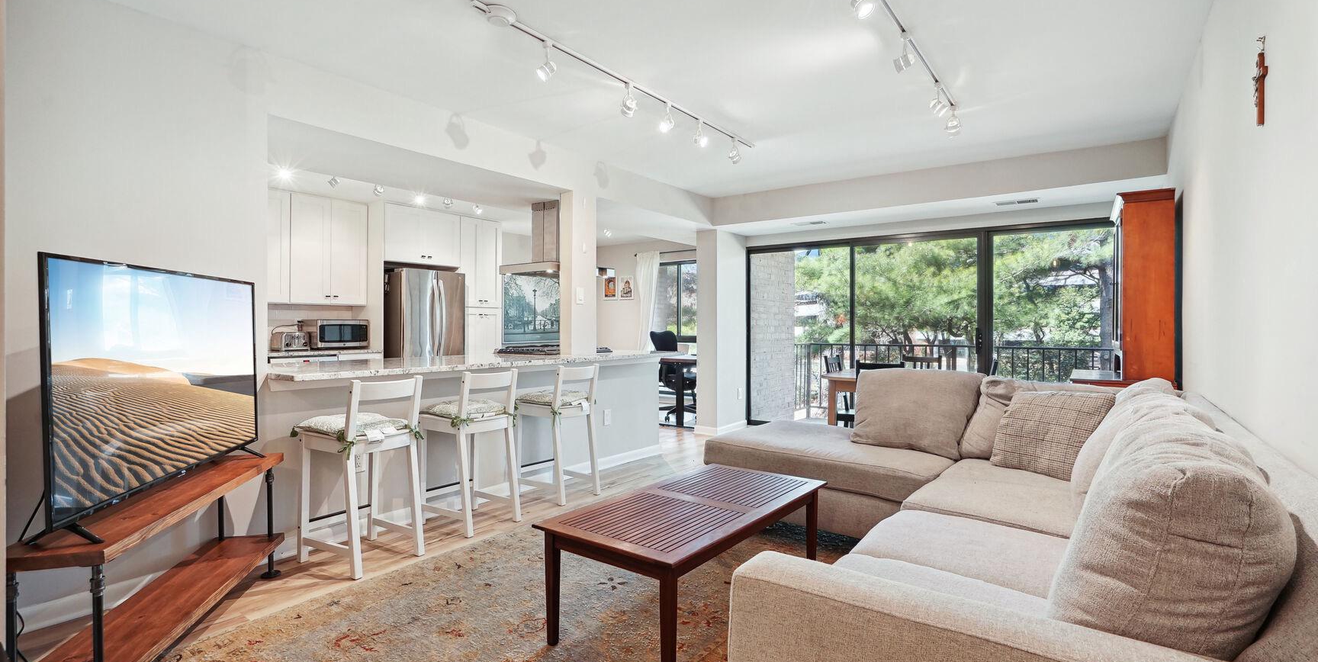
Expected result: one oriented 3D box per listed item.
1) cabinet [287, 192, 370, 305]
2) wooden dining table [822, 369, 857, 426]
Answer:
[{"bbox_3d":[-3.472,-0.815,6.081,0.330,1.080,0.750,0,0,38],"label":"cabinet"},{"bbox_3d":[2.006,0.732,4.673,1.140,0.750,0.780,1,1,37],"label":"wooden dining table"}]

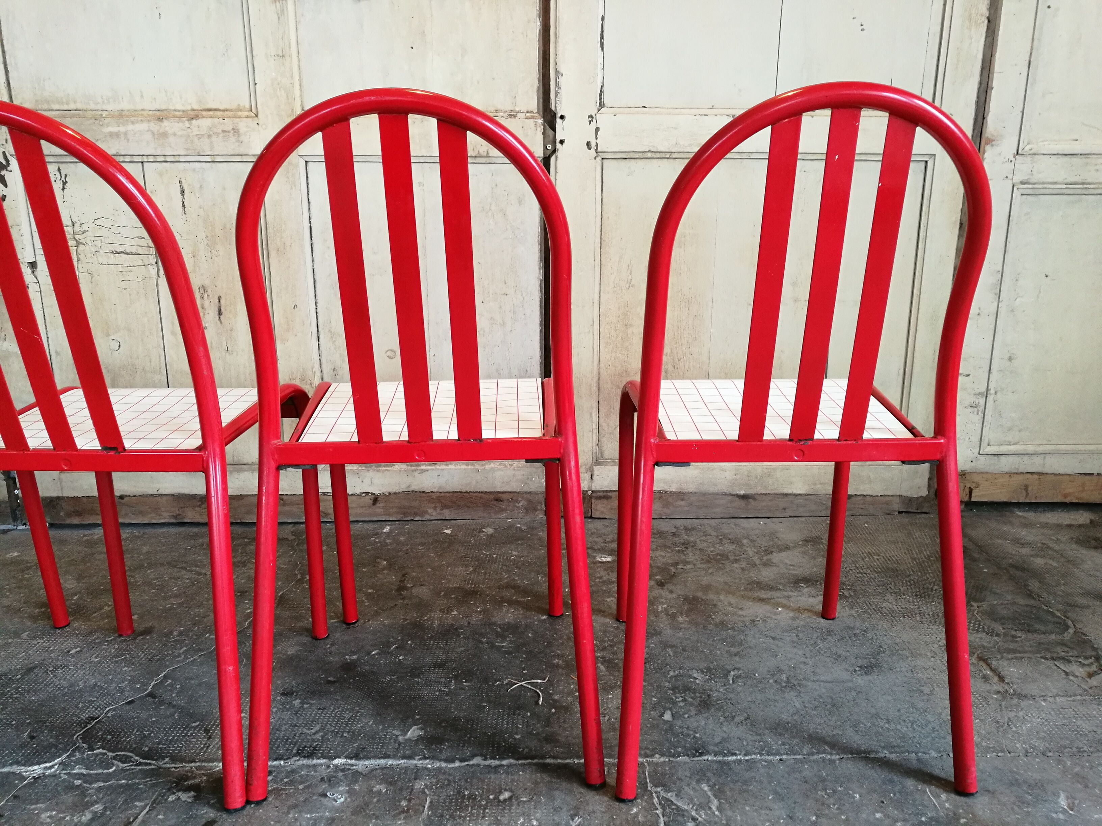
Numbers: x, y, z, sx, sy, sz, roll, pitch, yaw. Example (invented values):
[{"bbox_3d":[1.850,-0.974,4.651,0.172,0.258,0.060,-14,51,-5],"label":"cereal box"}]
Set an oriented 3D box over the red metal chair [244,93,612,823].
[{"bbox_3d":[-0.165,0.016,1.180,0.447,0.825,0.467,-1,15,-2],"label":"red metal chair"}]

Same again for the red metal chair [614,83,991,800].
[{"bbox_3d":[0.300,0.014,1.168,0.447,0.825,0.467,-1,15,0],"label":"red metal chair"}]

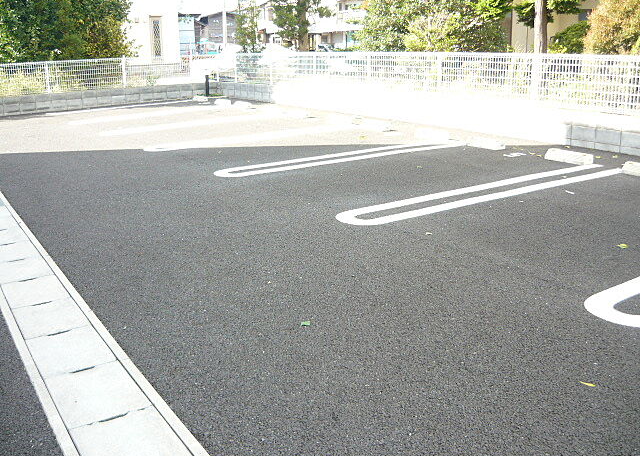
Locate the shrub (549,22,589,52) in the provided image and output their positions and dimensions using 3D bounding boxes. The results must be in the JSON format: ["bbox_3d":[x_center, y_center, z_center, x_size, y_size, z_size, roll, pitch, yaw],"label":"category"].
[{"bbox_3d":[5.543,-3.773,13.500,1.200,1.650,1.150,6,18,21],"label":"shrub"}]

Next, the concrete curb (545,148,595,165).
[{"bbox_3d":[3.278,-0.933,8.026,0.170,0.120,0.600,-12,20,-33],"label":"concrete curb"}]

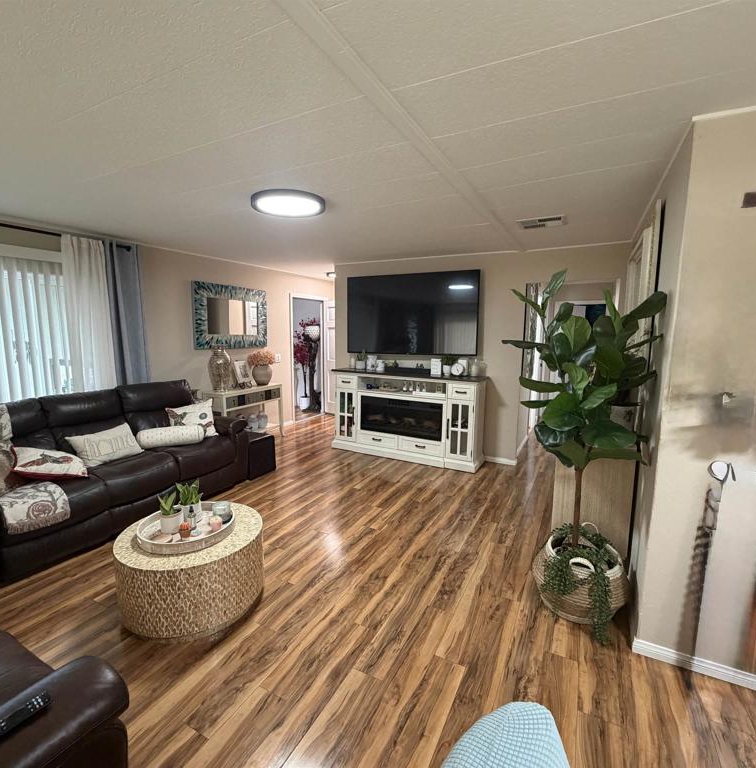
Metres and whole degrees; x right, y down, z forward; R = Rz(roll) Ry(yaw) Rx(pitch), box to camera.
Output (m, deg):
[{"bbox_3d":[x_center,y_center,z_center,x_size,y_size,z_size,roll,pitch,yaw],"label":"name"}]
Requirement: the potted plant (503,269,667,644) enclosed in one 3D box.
[{"bbox_3d":[1.031,0.317,2.224,0.730,1.820,0.690,5,9,27],"label":"potted plant"}]

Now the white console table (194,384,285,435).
[{"bbox_3d":[-1.730,0.416,5.450,0.333,0.722,1.066,5,8,28],"label":"white console table"}]

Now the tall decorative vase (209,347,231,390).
[{"bbox_3d":[-1.910,-0.163,5.030,0.255,0.527,0.255,5,8,28],"label":"tall decorative vase"}]

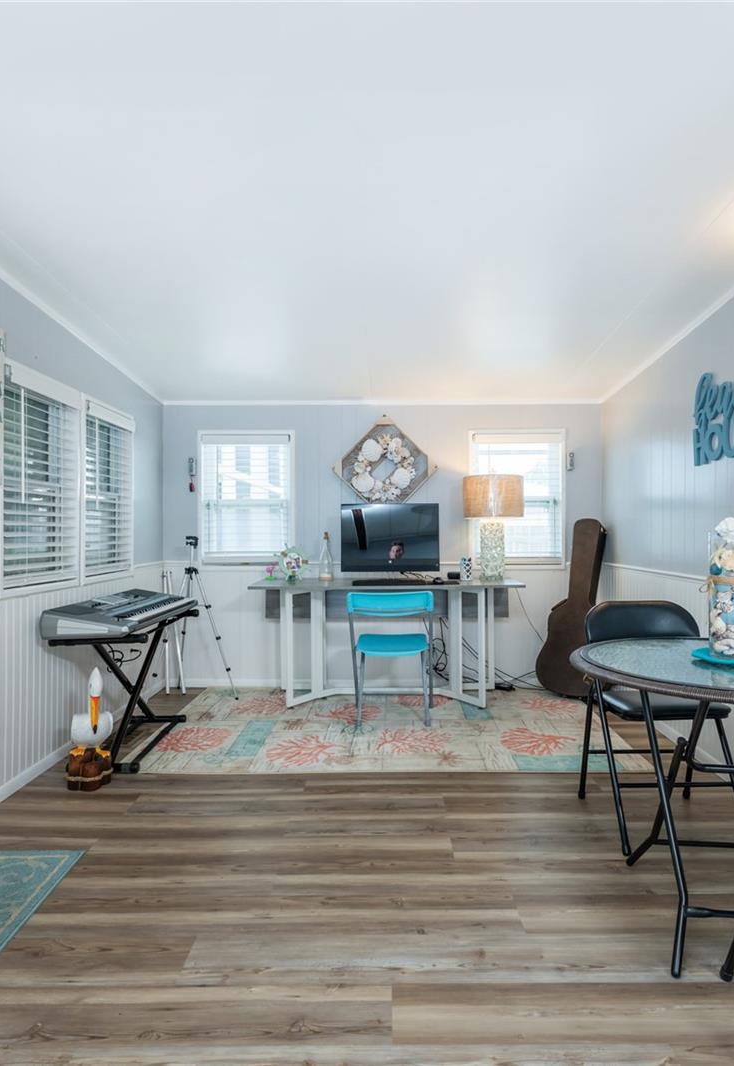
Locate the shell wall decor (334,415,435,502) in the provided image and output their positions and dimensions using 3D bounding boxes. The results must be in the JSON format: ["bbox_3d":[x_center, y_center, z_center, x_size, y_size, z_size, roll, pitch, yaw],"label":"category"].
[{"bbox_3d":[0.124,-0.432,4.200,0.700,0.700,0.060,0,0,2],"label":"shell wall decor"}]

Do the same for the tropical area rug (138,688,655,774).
[{"bbox_3d":[0.105,1.075,3.535,2.460,0.010,1.530,0,0,2],"label":"tropical area rug"}]

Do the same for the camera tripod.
[{"bbox_3d":[-1.125,0.540,4.050,0.500,1.050,0.500,0,0,1],"label":"camera tripod"}]

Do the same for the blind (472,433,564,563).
[{"bbox_3d":[1.017,-0.238,4.200,0.620,0.890,0.060,0,0,2],"label":"blind"}]

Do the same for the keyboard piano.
[{"bbox_3d":[-1.181,0.392,3.135,0.366,0.120,0.960,0,0,2],"label":"keyboard piano"}]

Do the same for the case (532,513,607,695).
[{"bbox_3d":[1.400,0.485,4.110,0.140,1.140,0.420,17,-9,-43],"label":"case"}]

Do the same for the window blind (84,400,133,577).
[{"bbox_3d":[-1.435,-0.225,3.513,0.060,0.914,0.597,0,0,2],"label":"window blind"}]

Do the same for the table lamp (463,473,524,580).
[{"bbox_3d":[0.822,-0.042,4.050,0.390,0.700,0.390,0,0,1],"label":"table lamp"}]

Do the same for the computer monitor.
[{"bbox_3d":[0.150,0.065,4.060,0.640,0.490,0.170,0,0,1],"label":"computer monitor"}]

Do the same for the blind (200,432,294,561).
[{"bbox_3d":[-0.820,-0.254,4.260,0.635,0.885,0.050,0,0,1],"label":"blind"}]

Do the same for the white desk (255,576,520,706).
[{"bbox_3d":[0.130,0.687,3.970,1.650,0.755,0.530,0,0,1],"label":"white desk"}]

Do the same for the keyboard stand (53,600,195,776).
[{"bbox_3d":[-1.175,0.748,3.130,0.440,0.635,0.800,0,0,1],"label":"keyboard stand"}]

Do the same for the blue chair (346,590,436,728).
[{"bbox_3d":[0.137,0.693,3.590,0.465,0.745,0.455,0,0,1],"label":"blue chair"}]

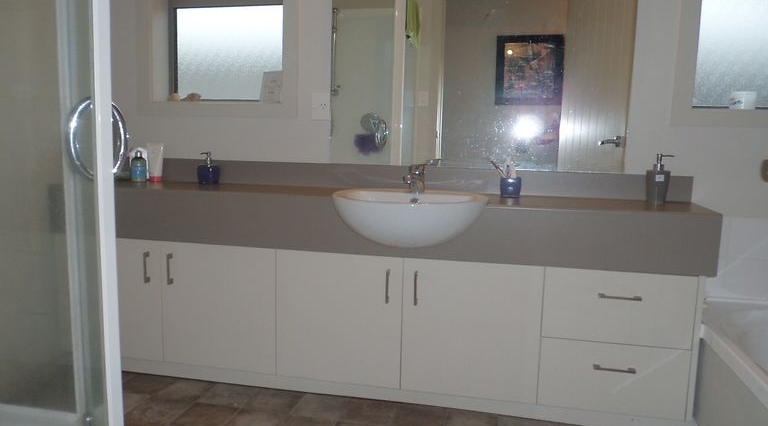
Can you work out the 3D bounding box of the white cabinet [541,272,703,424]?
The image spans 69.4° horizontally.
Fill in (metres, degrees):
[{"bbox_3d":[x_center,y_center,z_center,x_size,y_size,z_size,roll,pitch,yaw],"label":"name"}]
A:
[{"bbox_3d":[0.862,0.442,2.148,0.508,0.540,0.338,3,9,12],"label":"white cabinet"}]

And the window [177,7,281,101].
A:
[{"bbox_3d":[-0.737,-0.761,2.645,0.555,0.430,0.040,3,9,12],"label":"window"}]

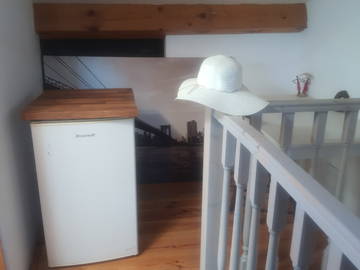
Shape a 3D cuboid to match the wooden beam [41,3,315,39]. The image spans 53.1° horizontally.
[{"bbox_3d":[-0.039,-0.852,2.672,1.955,0.225,0.160,-1,17,-5],"label":"wooden beam"}]

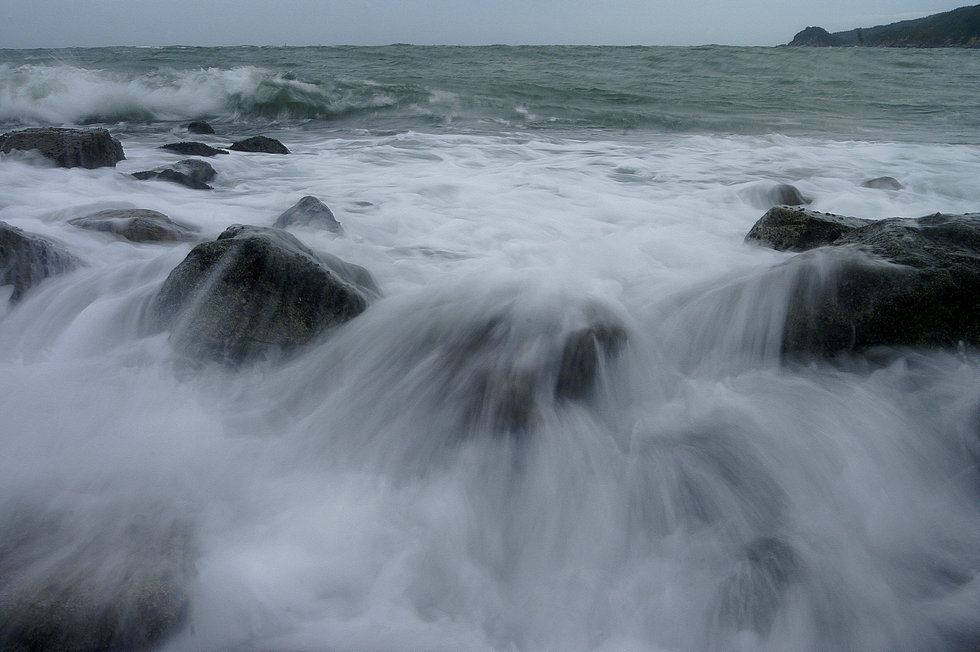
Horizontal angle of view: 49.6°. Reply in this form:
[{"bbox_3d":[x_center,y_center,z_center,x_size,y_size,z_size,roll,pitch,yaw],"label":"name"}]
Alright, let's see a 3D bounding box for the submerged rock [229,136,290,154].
[{"bbox_3d":[-3.621,-2.804,16.560,0.932,0.309,0.699,-3,15,-12],"label":"submerged rock"}]

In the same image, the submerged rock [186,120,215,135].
[{"bbox_3d":[-5.498,-3.736,20.123,0.530,0.320,0.424,-4,15,-15],"label":"submerged rock"}]

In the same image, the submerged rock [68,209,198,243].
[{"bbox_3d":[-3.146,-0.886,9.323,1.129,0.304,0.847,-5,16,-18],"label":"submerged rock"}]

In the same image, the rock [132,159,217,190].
[{"bbox_3d":[-3.730,-1.767,12.500,0.983,0.415,0.738,-4,15,-16],"label":"rock"}]

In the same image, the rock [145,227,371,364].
[{"bbox_3d":[-1.327,-0.241,6.106,1.281,0.707,1.089,-3,15,-12],"label":"rock"}]

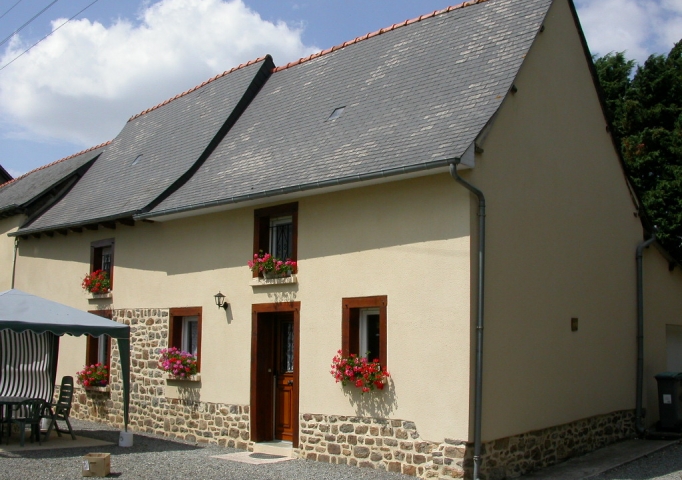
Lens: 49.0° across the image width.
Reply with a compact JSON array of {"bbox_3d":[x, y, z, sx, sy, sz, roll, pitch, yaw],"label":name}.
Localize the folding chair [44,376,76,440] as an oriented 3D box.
[{"bbox_3d":[-4.719,2.843,12.600,0.600,1.050,0.560,8,-11,-42],"label":"folding chair"}]

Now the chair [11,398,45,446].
[{"bbox_3d":[-5.133,2.997,12.300,0.540,0.800,0.560,6,-10,-34],"label":"chair"}]

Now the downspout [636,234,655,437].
[{"bbox_3d":[5.755,1.811,14.200,0.150,3.750,0.650,-6,-11,41],"label":"downspout"}]

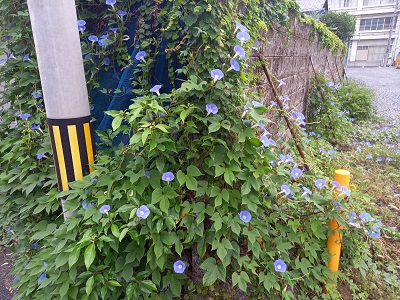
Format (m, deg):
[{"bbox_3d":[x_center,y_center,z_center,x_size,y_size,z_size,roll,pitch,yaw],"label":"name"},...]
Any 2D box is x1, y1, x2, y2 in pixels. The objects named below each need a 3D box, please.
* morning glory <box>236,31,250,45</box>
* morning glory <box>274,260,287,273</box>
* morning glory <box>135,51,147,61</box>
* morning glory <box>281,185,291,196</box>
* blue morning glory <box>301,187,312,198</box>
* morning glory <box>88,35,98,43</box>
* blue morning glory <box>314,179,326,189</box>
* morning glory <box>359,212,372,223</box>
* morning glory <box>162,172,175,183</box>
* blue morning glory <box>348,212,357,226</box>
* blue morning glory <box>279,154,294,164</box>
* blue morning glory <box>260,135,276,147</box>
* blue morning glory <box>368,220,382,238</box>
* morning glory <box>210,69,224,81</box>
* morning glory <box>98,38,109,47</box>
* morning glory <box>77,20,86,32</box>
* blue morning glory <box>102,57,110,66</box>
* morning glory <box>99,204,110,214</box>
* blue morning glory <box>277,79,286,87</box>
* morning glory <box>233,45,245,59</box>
[{"bbox_3d":[0.272,-0.705,1.809,0.083,0.050,0.079,2,62,7],"label":"morning glory"},{"bbox_3d":[0.446,0.645,1.600,0.067,0.067,0.045,-1,-27,5],"label":"morning glory"},{"bbox_3d":[-0.434,-0.688,2.109,0.080,0.076,0.050,6,-19,21],"label":"morning glory"},{"bbox_3d":[0.533,0.252,1.800,0.070,0.070,0.045,-20,-18,-44],"label":"morning glory"},{"bbox_3d":[0.634,0.253,1.720,0.066,0.050,0.066,29,19,-2],"label":"blue morning glory"},{"bbox_3d":[-0.774,-0.803,2.100,0.070,0.050,0.070,-14,57,-33],"label":"morning glory"},{"bbox_3d":[0.742,0.206,1.780,0.070,0.045,0.070,9,46,31],"label":"blue morning glory"},{"bbox_3d":[0.950,0.388,1.659,0.074,0.050,0.070,2,38,8],"label":"morning glory"},{"bbox_3d":[-0.192,0.168,1.760,0.074,0.050,0.071,-4,44,-10],"label":"morning glory"},{"bbox_3d":[0.871,0.397,1.650,0.068,0.045,0.068,-46,33,-14],"label":"blue morning glory"},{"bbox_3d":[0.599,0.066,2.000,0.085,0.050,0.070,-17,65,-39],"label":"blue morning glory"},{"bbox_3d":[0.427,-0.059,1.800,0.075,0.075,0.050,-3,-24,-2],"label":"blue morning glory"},{"bbox_3d":[1.002,0.454,1.650,0.074,0.045,0.074,12,53,40],"label":"blue morning glory"},{"bbox_3d":[0.110,-0.471,1.810,0.082,0.078,0.050,-3,-23,-8],"label":"morning glory"},{"bbox_3d":[-0.702,-0.781,2.100,0.070,0.045,0.070,-10,60,-24],"label":"morning glory"},{"bbox_3d":[-0.882,-0.919,2.150,0.070,0.050,0.070,-16,62,-36],"label":"morning glory"},{"bbox_3d":[-0.696,-0.659,2.150,0.045,0.070,0.070,-8,12,32],"label":"blue morning glory"},{"bbox_3d":[-0.598,0.373,1.809,0.067,0.050,0.064,1,42,5],"label":"morning glory"},{"bbox_3d":[0.677,-0.561,2.400,0.062,0.050,0.062,47,36,12],"label":"blue morning glory"},{"bbox_3d":[0.211,-0.539,1.580,0.075,0.075,0.050,-17,-4,-39],"label":"morning glory"}]

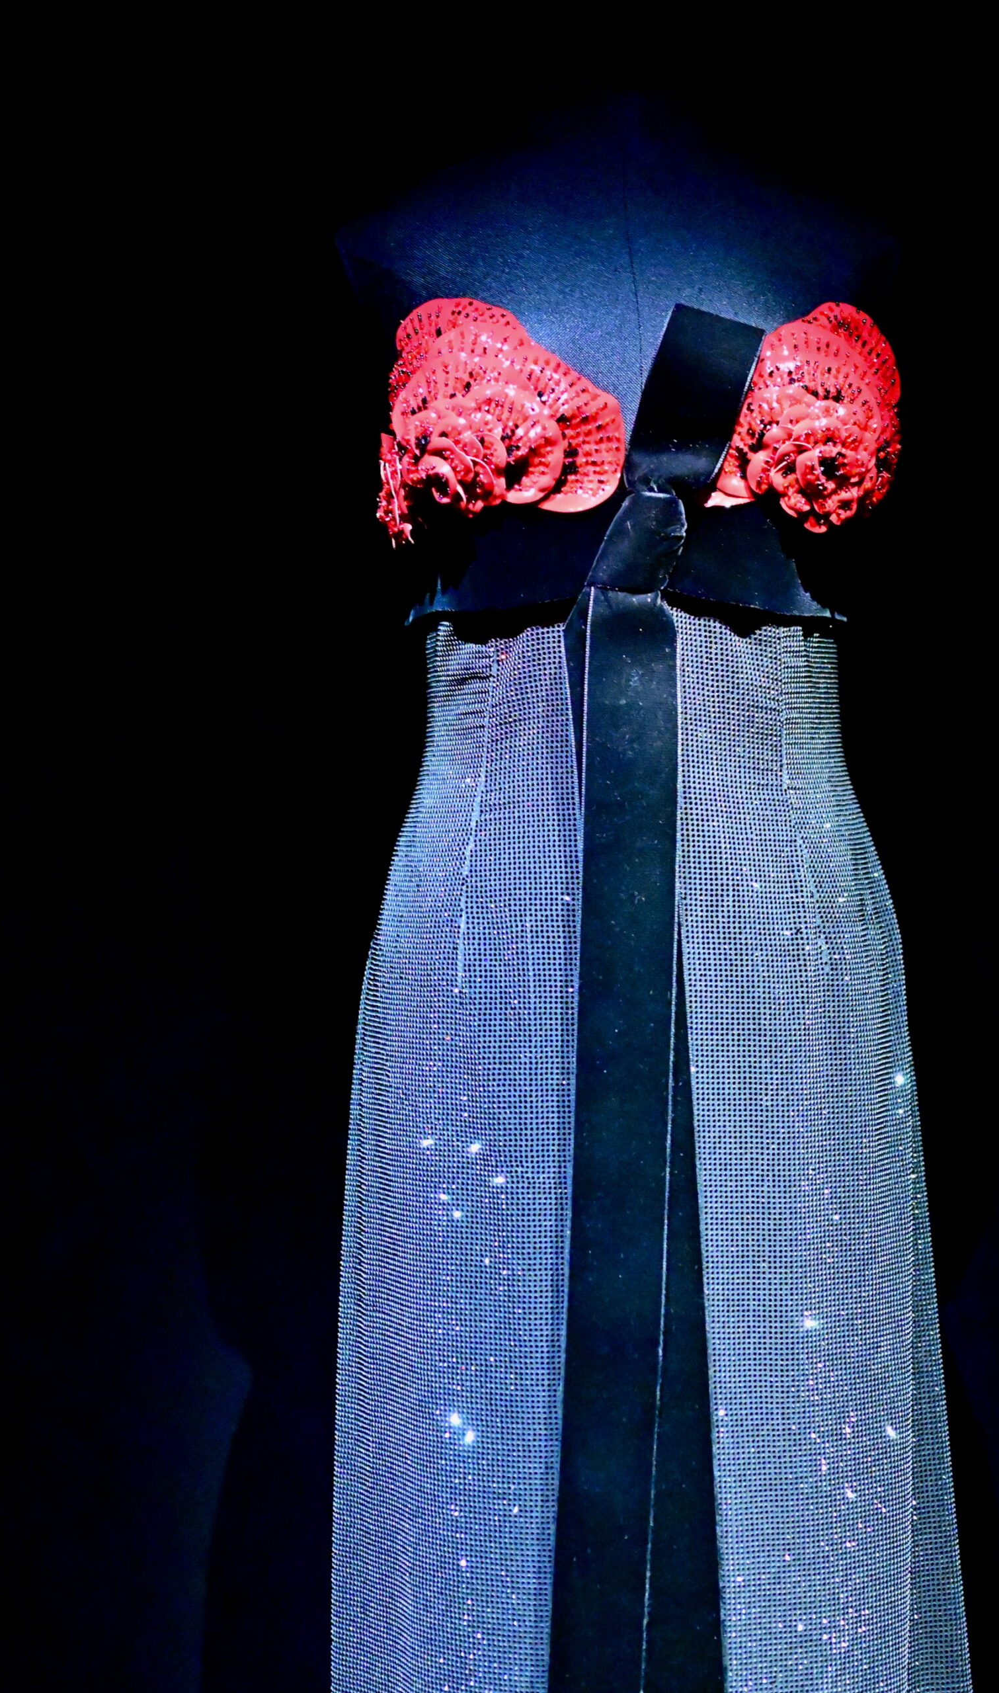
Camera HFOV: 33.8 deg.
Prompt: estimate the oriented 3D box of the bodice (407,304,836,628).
[{"bbox_3d":[0.085,-0.238,1.100,0.300,0.195,0.220,-1,0,-2],"label":"bodice"}]

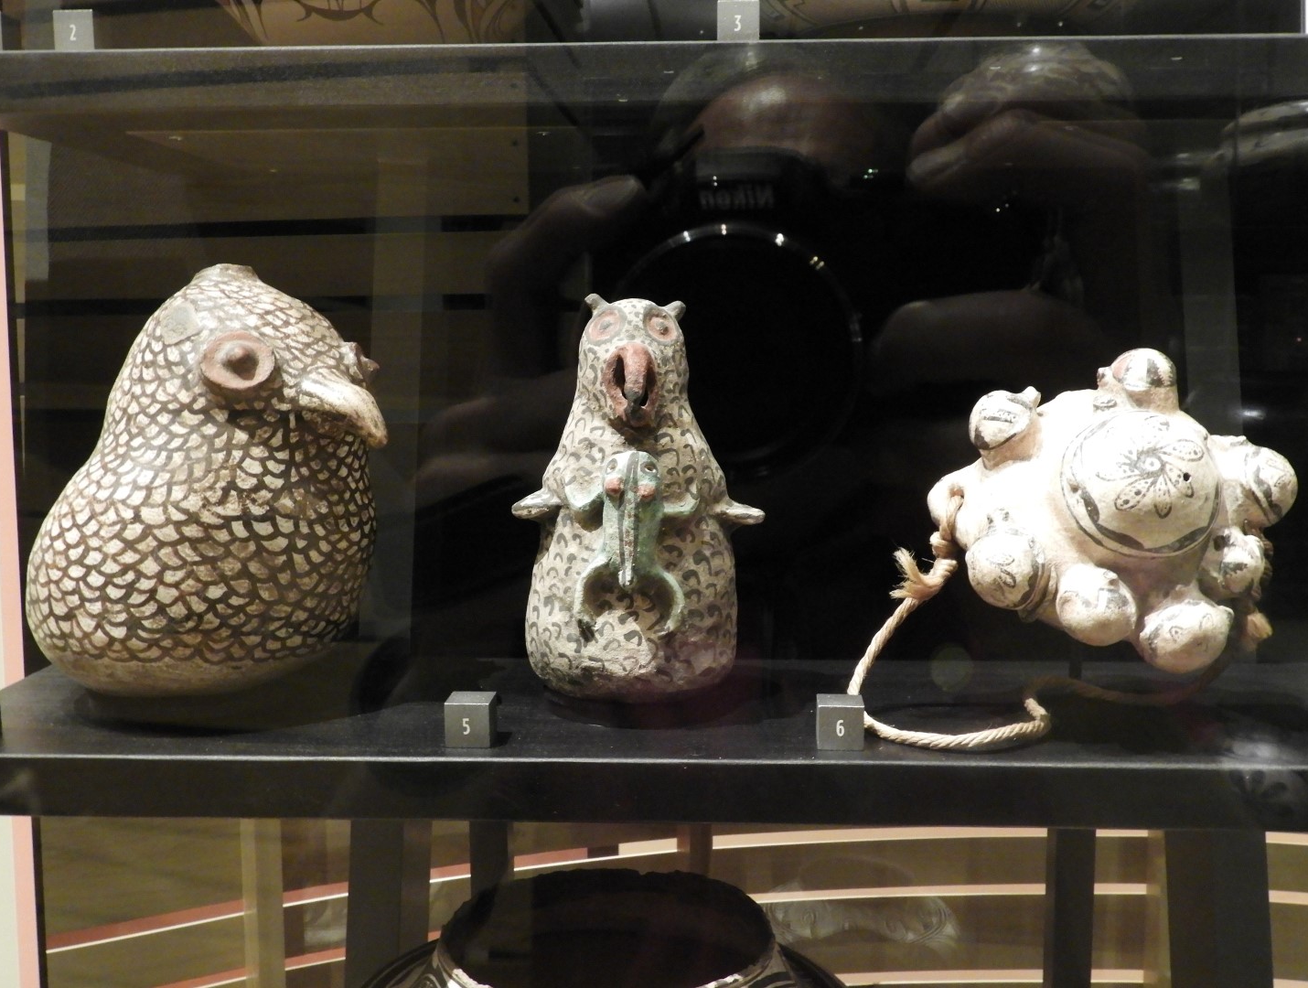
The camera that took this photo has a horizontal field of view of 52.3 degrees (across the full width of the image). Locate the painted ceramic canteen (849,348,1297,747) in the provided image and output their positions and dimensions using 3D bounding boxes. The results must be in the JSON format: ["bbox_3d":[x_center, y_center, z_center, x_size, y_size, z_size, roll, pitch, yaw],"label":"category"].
[{"bbox_3d":[0.207,0.018,0.649,0.227,0.175,0.136,0,7,2],"label":"painted ceramic canteen"}]

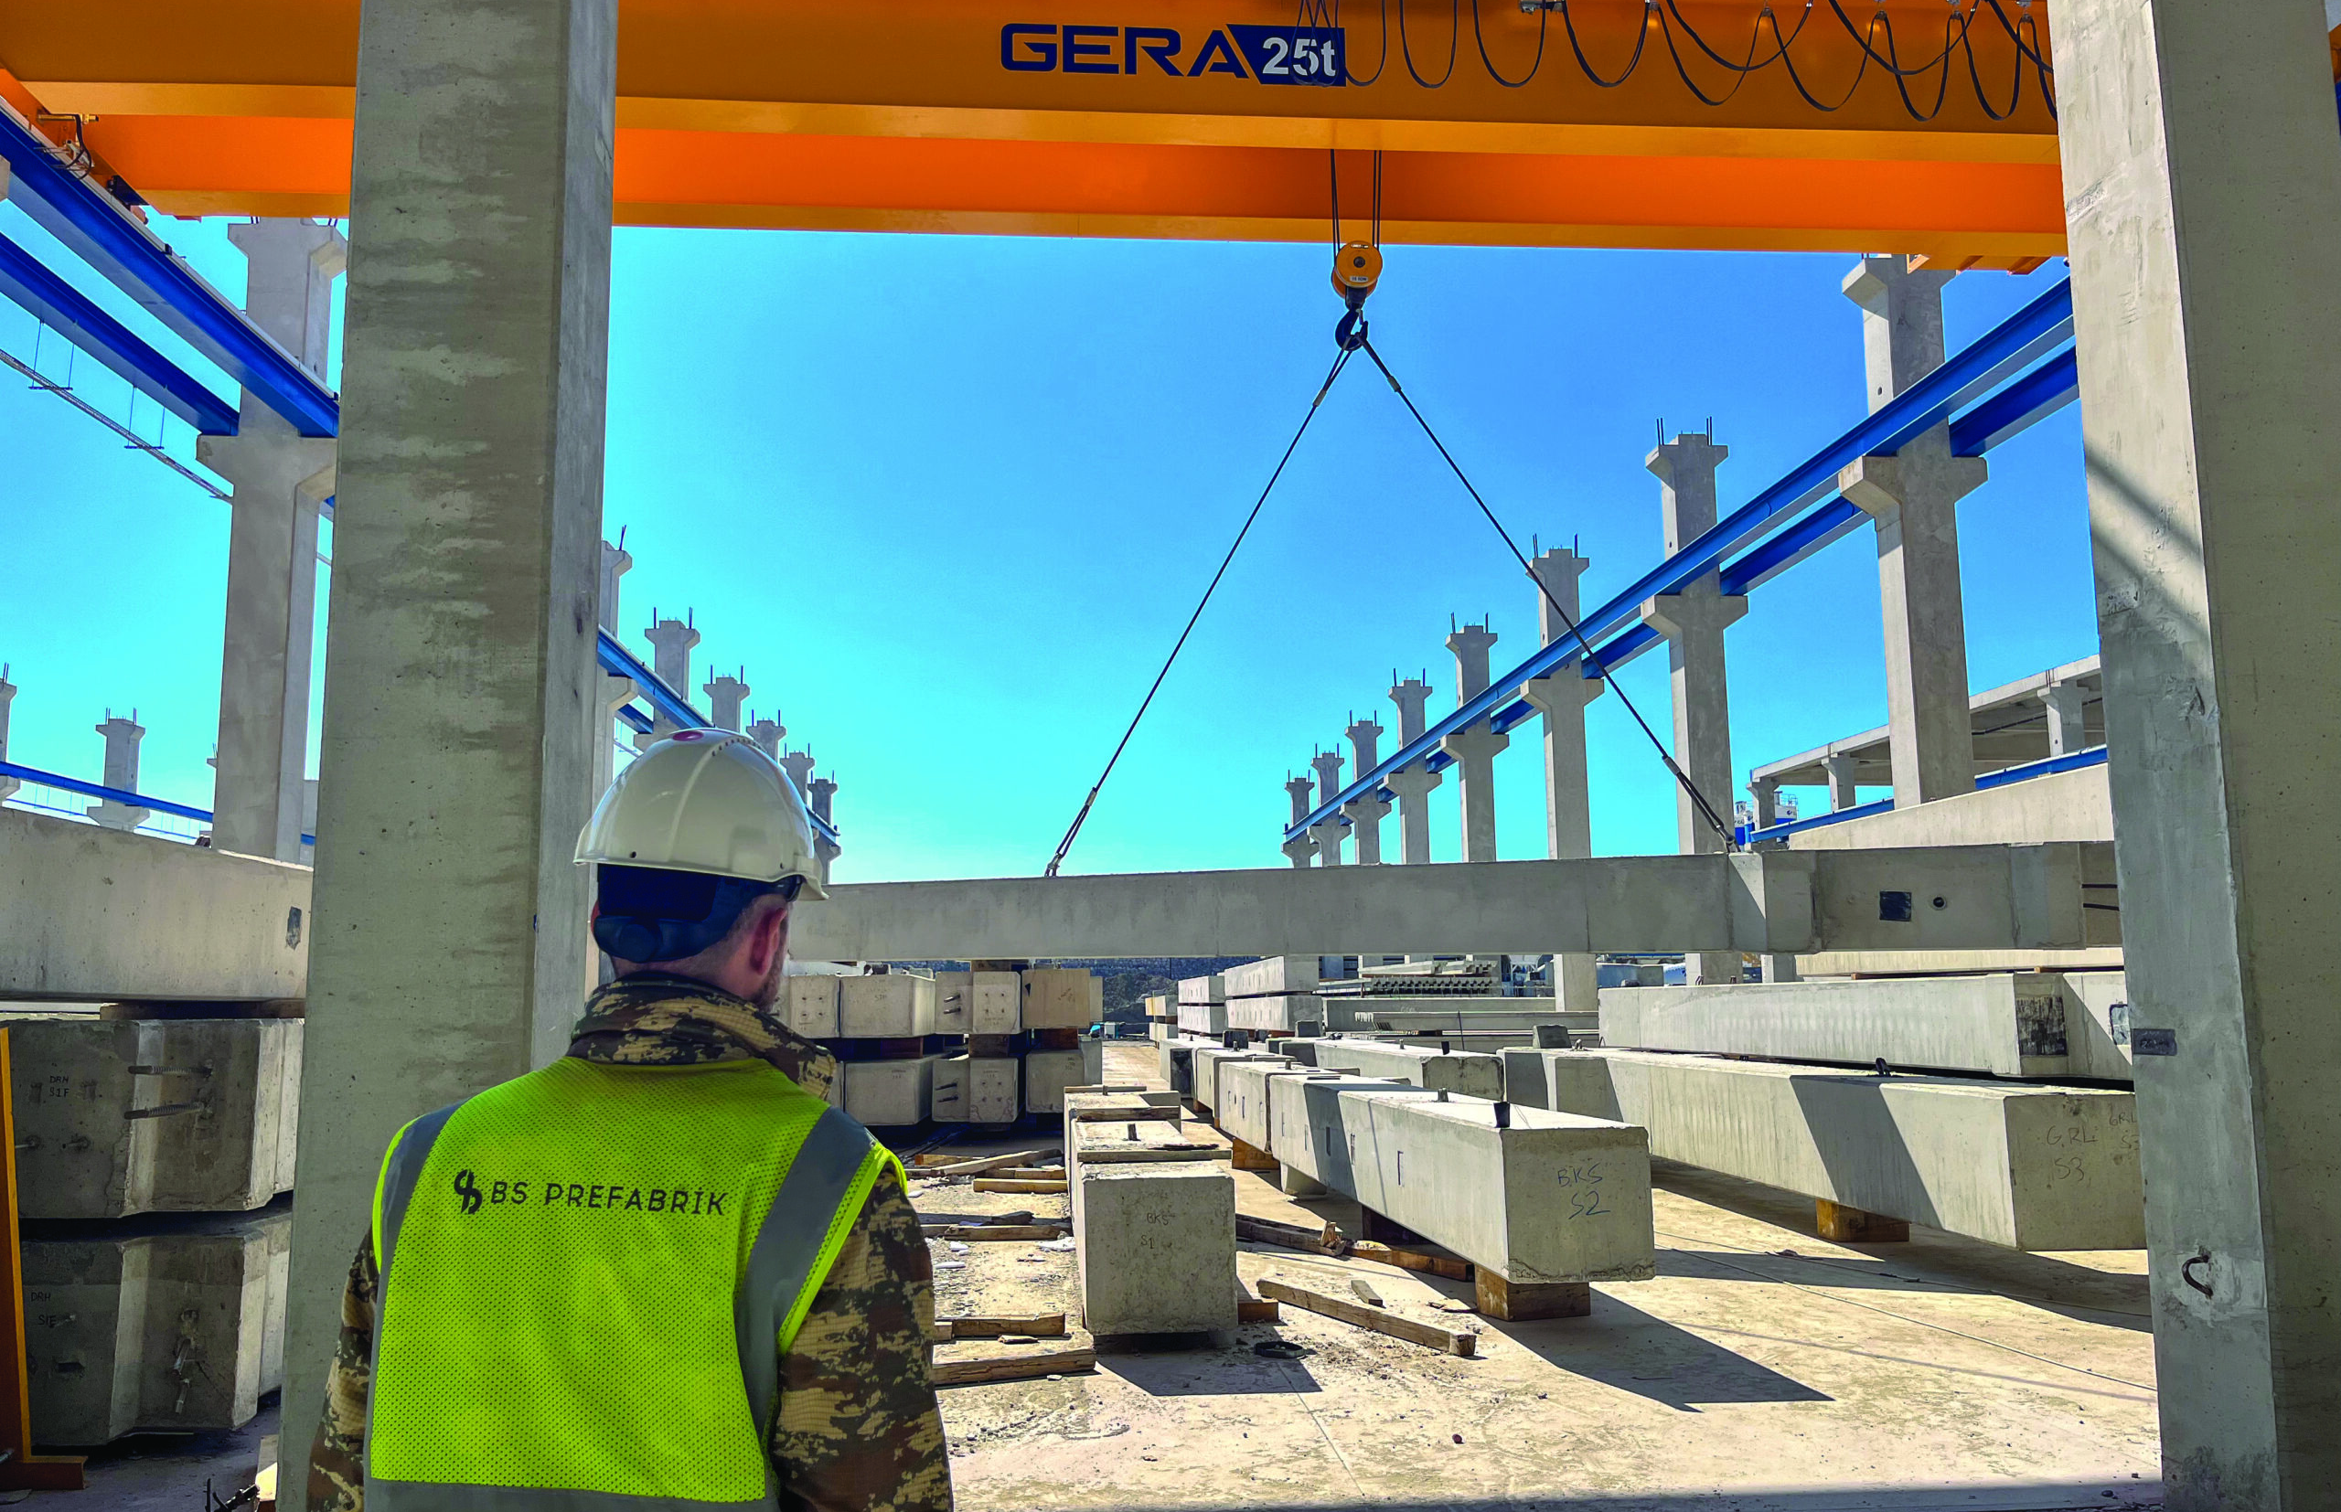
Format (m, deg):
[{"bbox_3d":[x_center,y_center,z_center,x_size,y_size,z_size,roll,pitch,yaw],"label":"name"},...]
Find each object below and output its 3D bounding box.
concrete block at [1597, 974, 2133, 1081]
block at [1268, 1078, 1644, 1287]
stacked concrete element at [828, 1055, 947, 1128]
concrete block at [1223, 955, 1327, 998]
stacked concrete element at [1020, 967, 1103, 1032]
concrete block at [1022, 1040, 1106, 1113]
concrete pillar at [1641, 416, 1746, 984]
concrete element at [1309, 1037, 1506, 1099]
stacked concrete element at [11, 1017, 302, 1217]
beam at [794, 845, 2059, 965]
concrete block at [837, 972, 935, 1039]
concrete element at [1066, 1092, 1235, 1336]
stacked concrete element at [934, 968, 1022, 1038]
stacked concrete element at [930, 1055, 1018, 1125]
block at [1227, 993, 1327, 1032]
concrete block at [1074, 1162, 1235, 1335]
[{"bbox_3d":[5.059,2.051,13.627,0.500,0.594,9.469,0,-8,-4],"label":"concrete block"},{"bbox_3d":[1.674,2.768,12.408,0.737,0.739,7.400,0,-8,-6],"label":"block"},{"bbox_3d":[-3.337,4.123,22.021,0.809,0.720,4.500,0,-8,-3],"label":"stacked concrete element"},{"bbox_3d":[2.286,5.264,41.324,0.700,0.710,11.500,0,-8,-4],"label":"concrete block"},{"bbox_3d":[-1.360,2.963,21.305,0.830,0.680,1.300,0,-8,-4],"label":"stacked concrete element"},{"bbox_3d":[-1.382,3.966,21.462,0.740,0.710,1.300,0,-8,-4],"label":"concrete block"},{"bbox_3d":[9.108,0.019,30.071,1.623,11.260,0.680,0,-8,-4],"label":"concrete pillar"},{"bbox_3d":[2.506,3.685,19.930,0.745,0.740,7.800,0,-8,-3],"label":"concrete element"},{"bbox_3d":[-3.861,1.397,6.964,0.870,0.690,1.500,0,-8,-4],"label":"stacked concrete element"},{"bbox_3d":[1.485,1.396,15.595,12.269,0.745,0.500,-4,-9,29],"label":"beam"},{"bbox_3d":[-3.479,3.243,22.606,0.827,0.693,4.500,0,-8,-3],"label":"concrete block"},{"bbox_3d":[-0.301,2.803,11.722,0.675,0.674,7.600,0,-8,-4],"label":"concrete element"},{"bbox_3d":[-2.266,2.940,20.831,0.970,0.710,1.300,0,-8,-4],"label":"stacked concrete element"},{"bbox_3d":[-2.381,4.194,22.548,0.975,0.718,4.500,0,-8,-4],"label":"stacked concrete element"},{"bbox_3d":[2.370,6.063,41.519,0.700,0.700,11.300,0,-8,-4],"label":"block"},{"bbox_3d":[-0.069,2.333,8.464,0.672,0.673,1.000,0,-8,-4],"label":"concrete block"}]

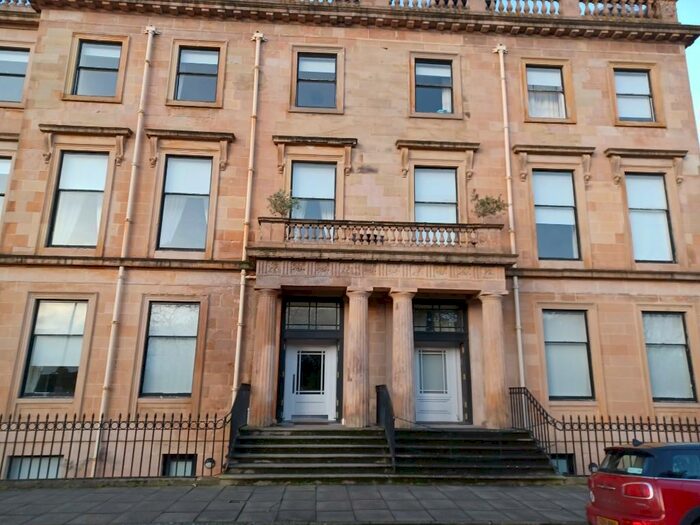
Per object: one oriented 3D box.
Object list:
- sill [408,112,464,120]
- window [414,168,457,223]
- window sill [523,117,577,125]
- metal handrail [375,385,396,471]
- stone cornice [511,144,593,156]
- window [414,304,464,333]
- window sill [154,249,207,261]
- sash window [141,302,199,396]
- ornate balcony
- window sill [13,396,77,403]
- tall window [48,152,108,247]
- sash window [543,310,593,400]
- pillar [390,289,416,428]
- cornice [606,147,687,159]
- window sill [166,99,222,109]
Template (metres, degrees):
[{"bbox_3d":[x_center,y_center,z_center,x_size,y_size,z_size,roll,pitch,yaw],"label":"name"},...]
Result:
[{"bbox_3d":[2.722,-4.586,16.086,1.715,0.149,0.240,2,-14,-4],"label":"sill"},{"bbox_3d":[2.596,-1.521,15.060,1.316,2.828,0.200,1,-14,-4],"label":"window"},{"bbox_3d":[6.315,-4.463,15.944,1.680,0.200,0.220,1,-14,-4],"label":"window sill"},{"bbox_3d":[0.858,3.855,11.997,0.079,1.783,2.758,2,-14,-3],"label":"metal handrail"},{"bbox_3d":[6.363,-3.470,15.839,2.623,0.178,0.330,2,-14,-4],"label":"stone cornice"},{"bbox_3d":[2.569,1.653,14.903,1.615,0.895,0.099,2,-14,-3],"label":"window"},{"bbox_3d":[-4.734,-0.207,14.173,1.495,0.250,0.217,2,-14,-3],"label":"window sill"},{"bbox_3d":[-4.903,2.385,13.961,1.366,2.563,0.160,2,-14,-4],"label":"sash window"},{"bbox_3d":[0.840,-0.446,13.866,6.950,1.200,1.470,1,-14,-4],"label":"ornate balcony"},{"bbox_3d":[-7.978,3.648,13.325,1.450,0.126,0.250,2,-14,-4],"label":"window sill"},{"bbox_3d":[-7.825,-1.863,14.582,1.359,2.897,0.157,2,-14,-3],"label":"tall window"},{"bbox_3d":[6.222,2.632,14.369,1.314,2.514,0.157,2,-14,-3],"label":"sash window"},{"bbox_3d":[1.374,2.419,12.994,0.670,3.500,0.670,1,-14,-4],"label":"pillar"},{"bbox_3d":[9.344,-3.421,16.038,2.704,0.152,0.330,2,-14,-4],"label":"cornice"},{"bbox_3d":[-4.692,-4.759,15.330,1.713,0.208,0.217,2,-14,-3],"label":"window sill"}]

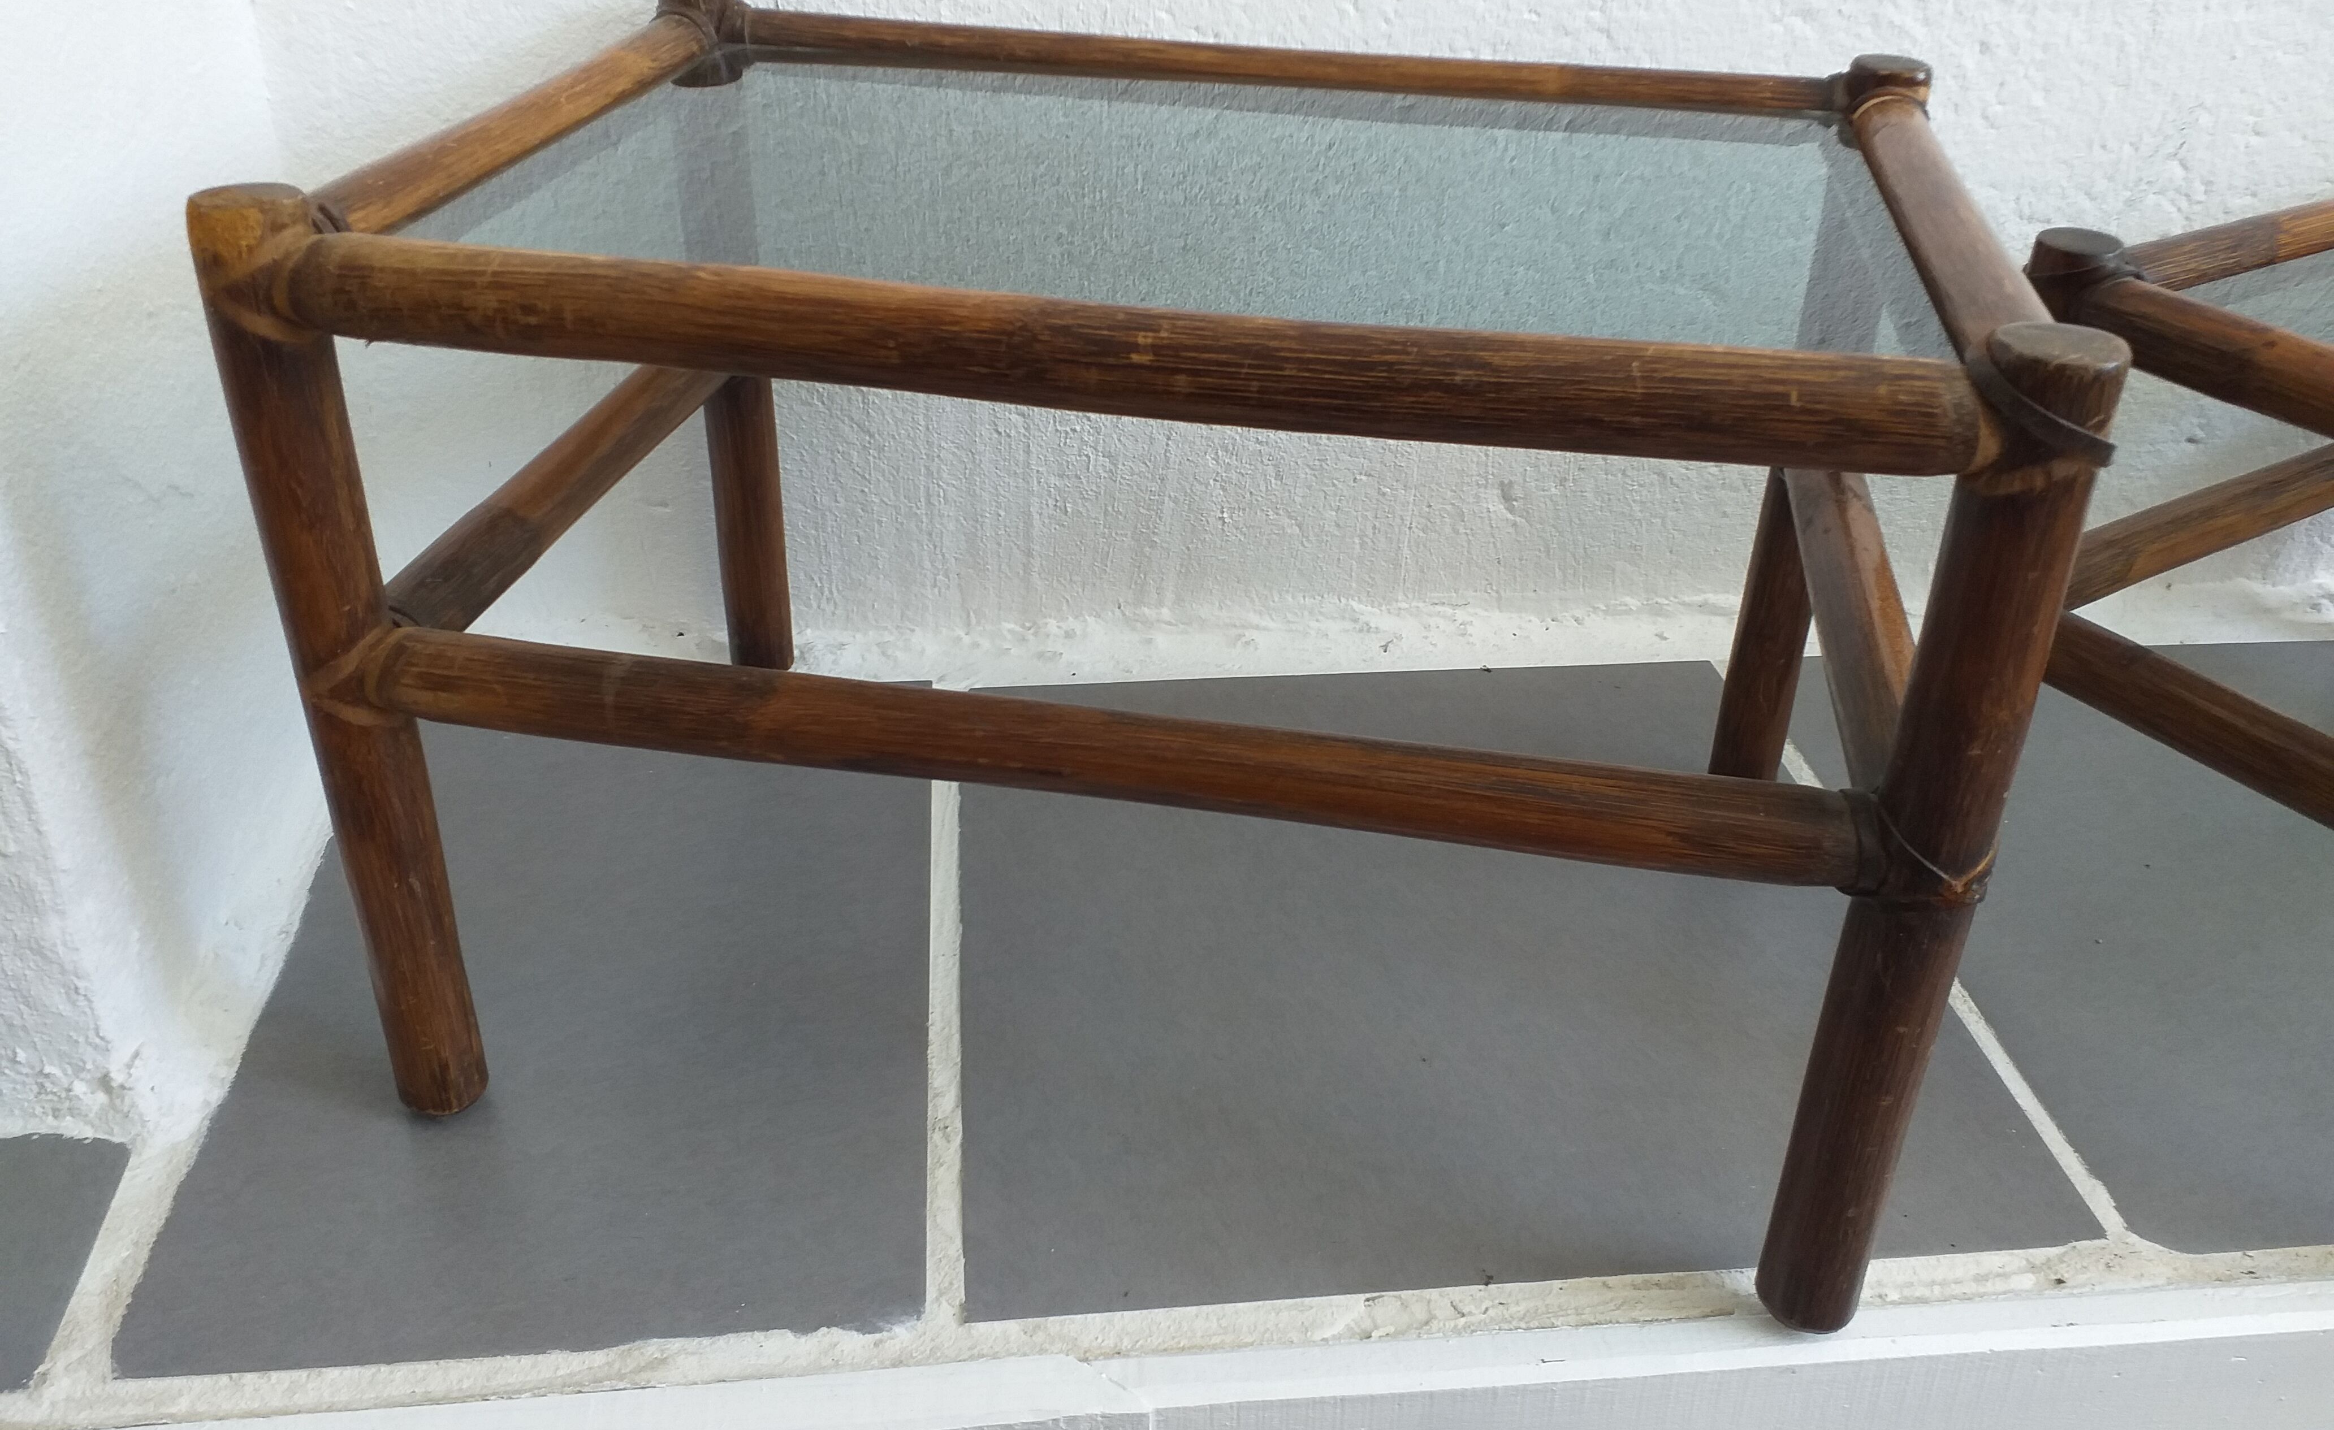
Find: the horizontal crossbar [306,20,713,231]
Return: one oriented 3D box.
[{"bbox_3d":[-0.265,-0.239,0.756,0.030,0.030,0.321,7,33,9],"label":"horizontal crossbar"}]

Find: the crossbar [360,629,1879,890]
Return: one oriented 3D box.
[{"bbox_3d":[-0.032,0.014,0.641,0.535,0.032,0.032,6,33,9],"label":"crossbar"}]

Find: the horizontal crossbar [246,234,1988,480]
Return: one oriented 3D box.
[{"bbox_3d":[-0.029,-0.114,0.565,0.527,0.033,0.033,6,33,9],"label":"horizontal crossbar"}]

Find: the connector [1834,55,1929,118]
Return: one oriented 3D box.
[{"bbox_3d":[0.315,-0.273,0.811,0.041,0.033,0.041,7,33,9],"label":"connector"}]

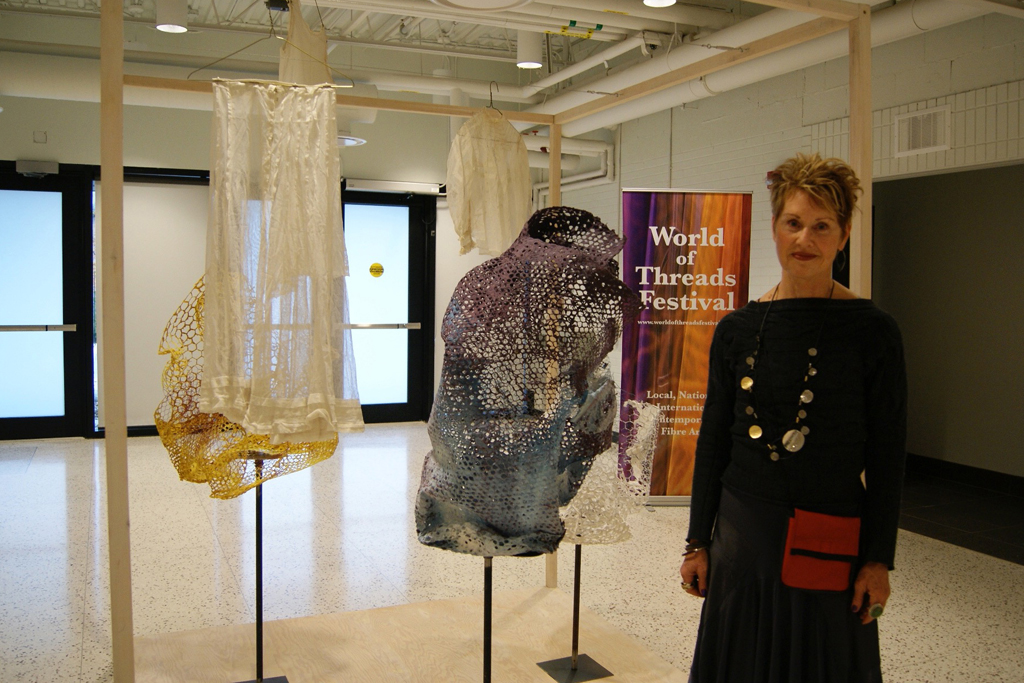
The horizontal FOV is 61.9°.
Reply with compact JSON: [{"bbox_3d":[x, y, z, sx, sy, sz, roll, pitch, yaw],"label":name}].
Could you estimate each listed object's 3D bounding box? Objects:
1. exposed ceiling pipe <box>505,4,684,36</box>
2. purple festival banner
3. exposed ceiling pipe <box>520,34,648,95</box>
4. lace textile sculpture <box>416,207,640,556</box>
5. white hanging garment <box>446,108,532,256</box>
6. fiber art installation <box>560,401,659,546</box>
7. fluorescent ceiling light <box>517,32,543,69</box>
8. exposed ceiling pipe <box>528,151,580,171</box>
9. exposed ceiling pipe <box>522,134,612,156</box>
[{"bbox_3d":[0.629,-2.396,6.350,1.600,0.120,0.120,-1,4,-25],"label":"exposed ceiling pipe"},{"bbox_3d":[1.115,0.038,5.470,0.840,2.030,0.100,0,4,-5],"label":"purple festival banner"},{"bbox_3d":[0.594,-2.402,7.400,0.115,0.115,1.900,-1,4,-25],"label":"exposed ceiling pipe"},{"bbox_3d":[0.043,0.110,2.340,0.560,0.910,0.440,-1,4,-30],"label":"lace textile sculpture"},{"bbox_3d":[-0.083,-0.603,3.180,0.340,0.555,0.150,-2,4,-31],"label":"white hanging garment"},{"bbox_3d":[0.320,0.436,3.050,0.430,0.580,0.380,-1,4,-20],"label":"fiber art installation"},{"bbox_3d":[0.148,-2.470,7.220,0.215,0.360,0.215,1,4,0],"label":"fluorescent ceiling light"},{"bbox_3d":[0.393,-1.666,7.900,0.560,0.160,0.160,-1,4,-25],"label":"exposed ceiling pipe"},{"bbox_3d":[0.482,-1.734,7.550,0.900,0.130,0.130,-1,4,-25],"label":"exposed ceiling pipe"}]

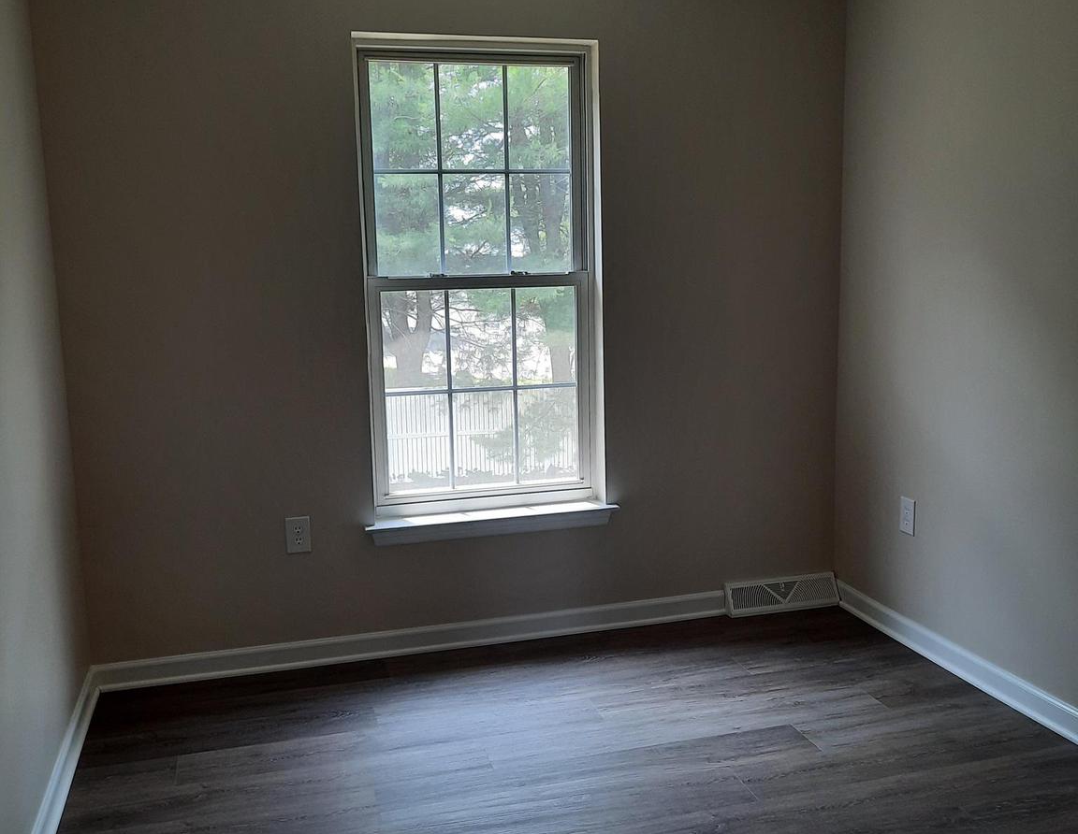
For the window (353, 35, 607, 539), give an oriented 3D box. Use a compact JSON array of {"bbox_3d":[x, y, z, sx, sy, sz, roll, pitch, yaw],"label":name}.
[{"bbox_3d":[-0.188,-0.454,3.555,0.827,1.606,0.104,-4,9,-15],"label":"window"}]

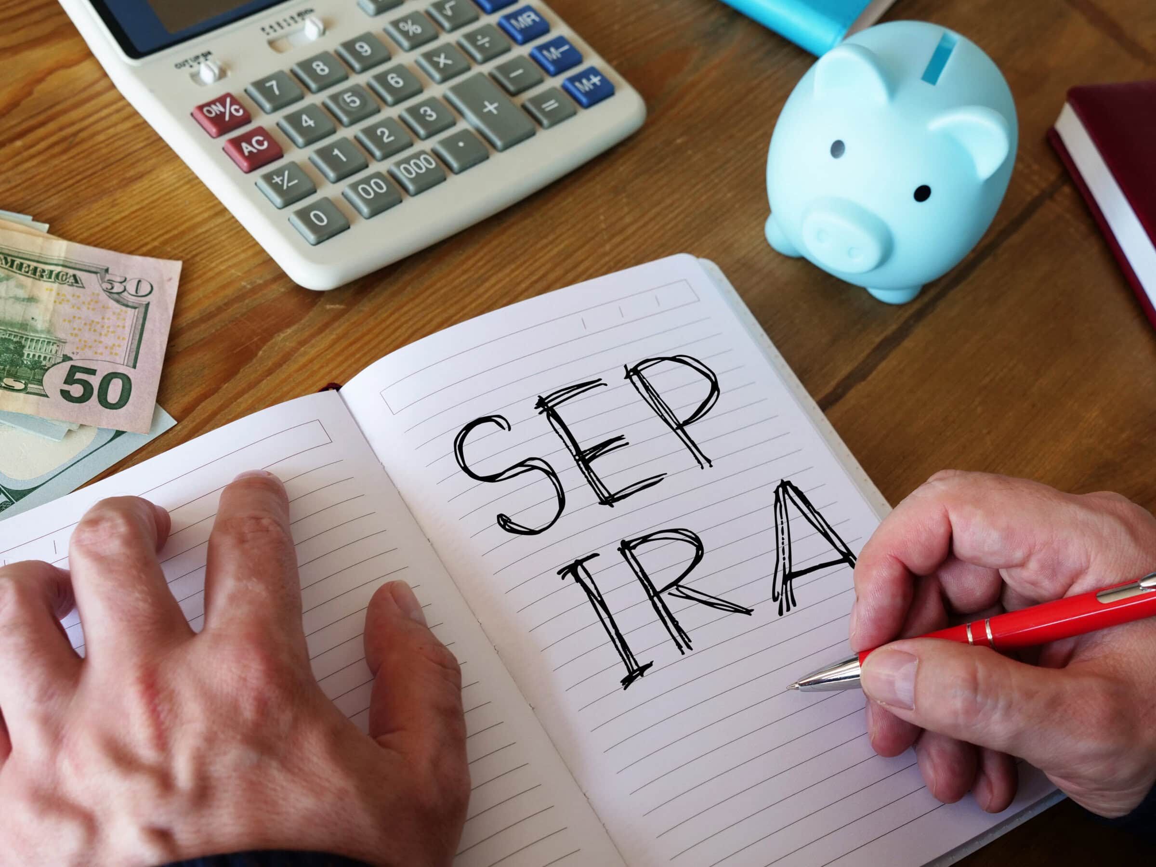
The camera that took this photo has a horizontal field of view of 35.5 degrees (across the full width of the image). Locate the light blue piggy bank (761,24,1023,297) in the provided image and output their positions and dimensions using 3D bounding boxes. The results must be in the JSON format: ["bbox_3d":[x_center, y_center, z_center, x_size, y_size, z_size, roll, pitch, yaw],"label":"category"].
[{"bbox_3d":[0.101,-0.089,0.589,0.080,0.088,0.098,29,53,5],"label":"light blue piggy bank"}]

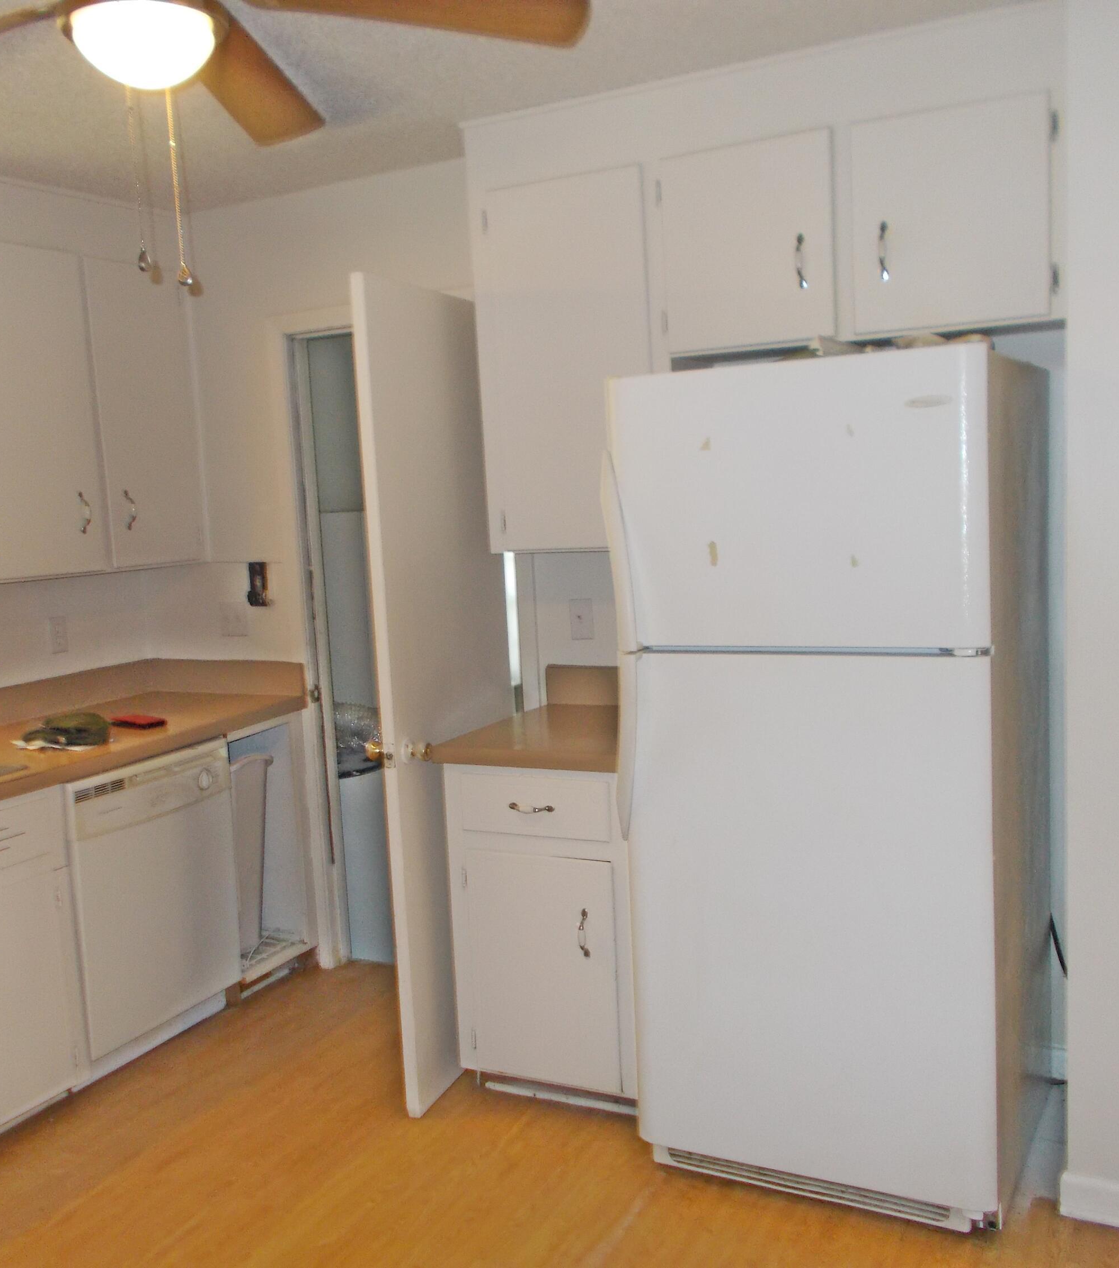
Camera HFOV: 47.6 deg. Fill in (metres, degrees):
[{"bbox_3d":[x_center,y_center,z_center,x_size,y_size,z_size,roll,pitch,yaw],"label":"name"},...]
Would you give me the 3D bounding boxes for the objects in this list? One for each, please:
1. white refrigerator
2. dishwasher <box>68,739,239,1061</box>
[{"bbox_3d":[0.647,0.302,2.917,0.782,1.765,0.755,1,8,28],"label":"white refrigerator"},{"bbox_3d":[-1.387,0.746,3.760,0.590,0.792,0.595,1,8,28],"label":"dishwasher"}]

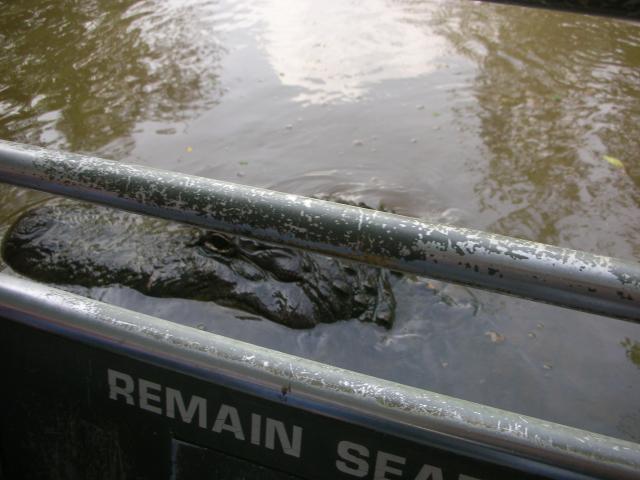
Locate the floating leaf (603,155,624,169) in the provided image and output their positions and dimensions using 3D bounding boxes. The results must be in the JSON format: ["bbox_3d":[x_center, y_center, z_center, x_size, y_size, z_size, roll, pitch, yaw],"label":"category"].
[{"bbox_3d":[0.892,-0.241,1.965,0.042,0.010,0.091,-5,30,-19],"label":"floating leaf"}]

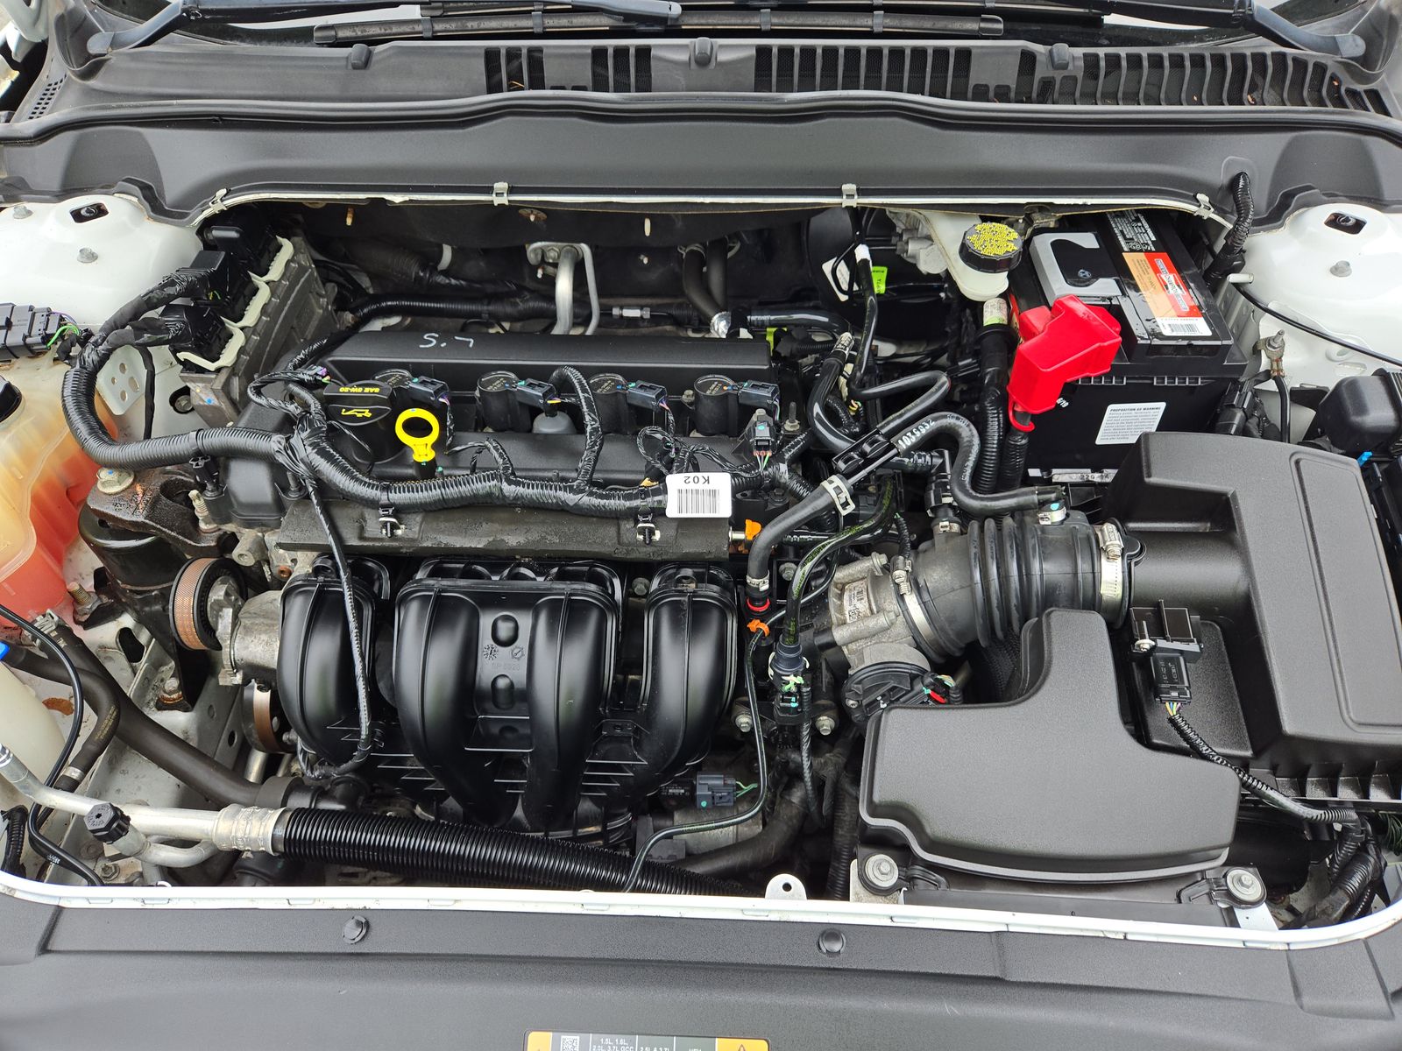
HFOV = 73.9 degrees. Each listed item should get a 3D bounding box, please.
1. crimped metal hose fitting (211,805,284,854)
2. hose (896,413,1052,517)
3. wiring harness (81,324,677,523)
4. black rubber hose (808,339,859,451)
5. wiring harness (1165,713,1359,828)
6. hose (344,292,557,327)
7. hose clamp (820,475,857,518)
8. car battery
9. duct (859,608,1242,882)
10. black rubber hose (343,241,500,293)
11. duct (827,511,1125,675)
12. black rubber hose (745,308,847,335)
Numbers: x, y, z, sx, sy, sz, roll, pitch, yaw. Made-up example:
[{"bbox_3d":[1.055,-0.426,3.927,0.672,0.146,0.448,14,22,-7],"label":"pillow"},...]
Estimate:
[{"bbox_3d":[-0.309,0.208,0.635,0.041,0.031,0.031,5,46,0],"label":"crimped metal hose fitting"},{"bbox_3d":[0.206,-0.049,0.715,0.125,0.050,0.085,1,46,1],"label":"hose"},{"bbox_3d":[-0.269,-0.099,0.795,0.500,0.100,0.165,1,46,1],"label":"wiring harness"},{"bbox_3d":[0.116,-0.114,0.820,0.046,0.075,0.085,2,46,3],"label":"black rubber hose"},{"bbox_3d":[0.345,0.153,0.575,0.125,0.056,0.044,11,47,11],"label":"wiring harness"},{"bbox_3d":[-0.251,-0.219,0.937,0.213,0.036,0.036,1,46,1],"label":"hose"},{"bbox_3d":[0.111,-0.023,0.750,0.017,0.030,0.030,-30,50,0],"label":"hose clamp"},{"bbox_3d":[0.365,-0.175,0.896,0.175,0.172,0.242,1,46,1],"label":"car battery"},{"bbox_3d":[0.225,0.147,0.628,0.222,0.080,0.190,2,46,3],"label":"duct"},{"bbox_3d":[-0.314,-0.290,1.045,0.175,0.038,0.042,13,47,0],"label":"black rubber hose"},{"bbox_3d":[0.207,0.051,0.710,0.205,0.098,0.100,-7,46,-6],"label":"duct"},{"bbox_3d":[0.090,-0.192,0.881,0.105,0.026,0.036,1,46,1],"label":"black rubber hose"}]

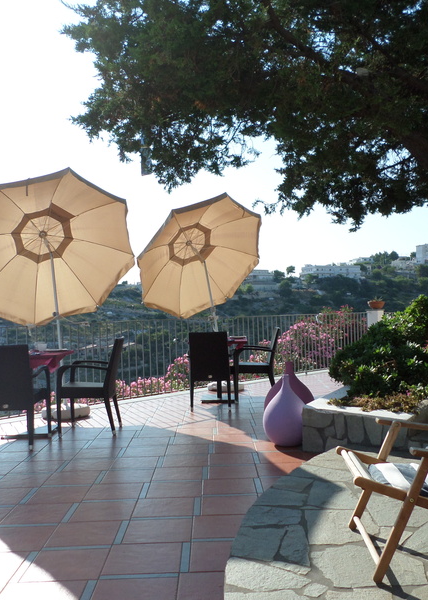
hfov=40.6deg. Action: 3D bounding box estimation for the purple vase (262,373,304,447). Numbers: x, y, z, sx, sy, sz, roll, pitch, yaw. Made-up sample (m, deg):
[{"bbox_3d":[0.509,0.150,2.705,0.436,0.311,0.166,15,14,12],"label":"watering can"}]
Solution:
[{"bbox_3d":[0.633,0.916,4.848,0.395,0.585,0.395,-1,-1,0],"label":"purple vase"}]

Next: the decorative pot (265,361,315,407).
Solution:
[{"bbox_3d":[0.717,0.891,5.313,0.475,0.650,0.475,-1,-1,0],"label":"decorative pot"}]

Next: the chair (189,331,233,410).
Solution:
[{"bbox_3d":[-0.008,0.812,6.723,0.555,0.885,0.560,-1,-1,5],"label":"chair"}]

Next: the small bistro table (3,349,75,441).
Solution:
[{"bbox_3d":[-1.747,0.897,5.554,0.700,0.750,0.700,-1,-1,-2],"label":"small bistro table"}]

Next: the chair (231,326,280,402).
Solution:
[{"bbox_3d":[0.539,0.811,7.324,0.560,0.885,0.555,-1,-1,-2],"label":"chair"}]

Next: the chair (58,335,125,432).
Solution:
[{"bbox_3d":[-1.160,0.816,5.529,0.560,0.885,0.555,-1,-1,1],"label":"chair"}]

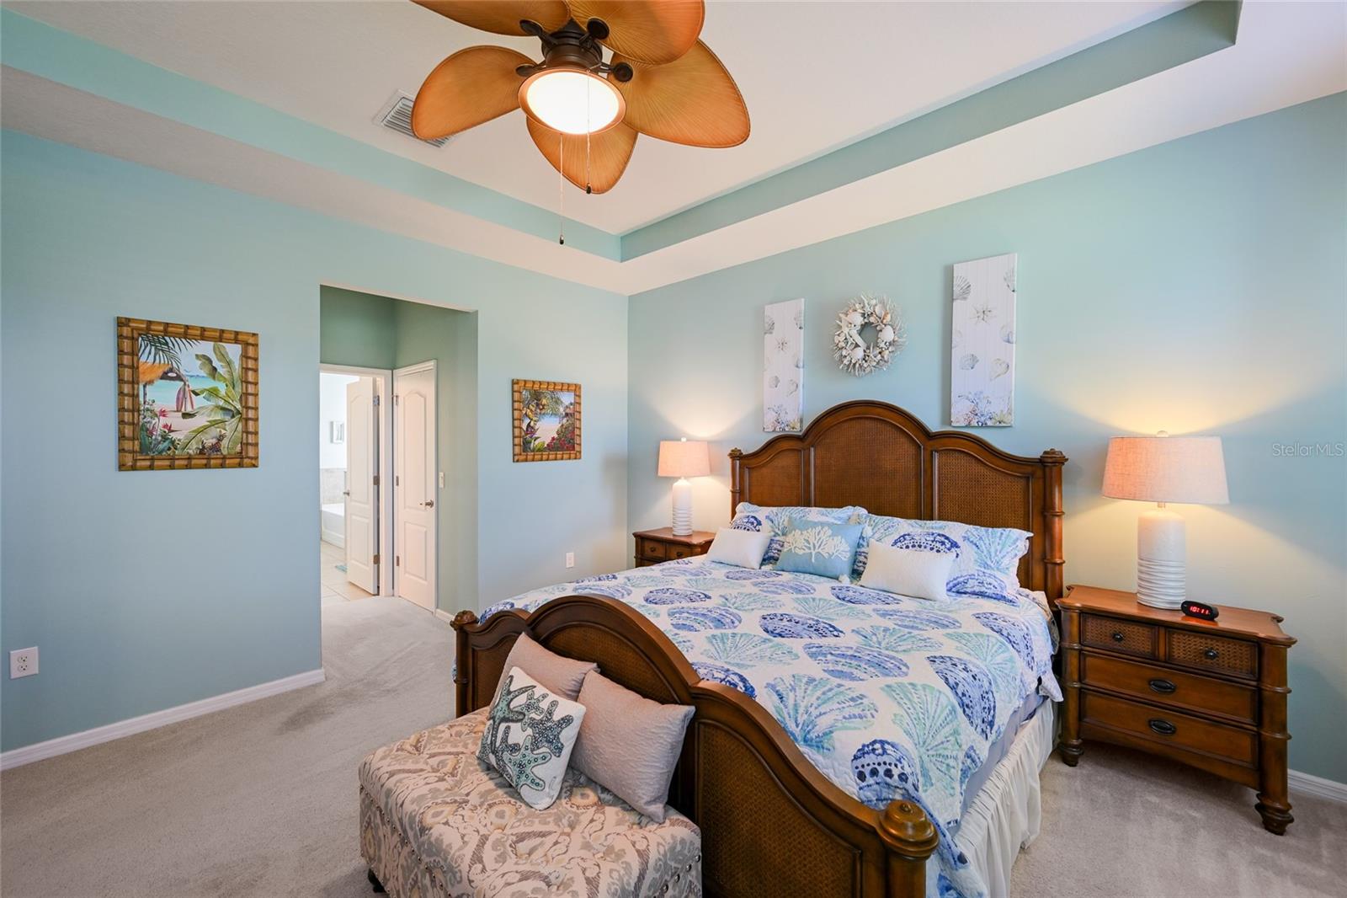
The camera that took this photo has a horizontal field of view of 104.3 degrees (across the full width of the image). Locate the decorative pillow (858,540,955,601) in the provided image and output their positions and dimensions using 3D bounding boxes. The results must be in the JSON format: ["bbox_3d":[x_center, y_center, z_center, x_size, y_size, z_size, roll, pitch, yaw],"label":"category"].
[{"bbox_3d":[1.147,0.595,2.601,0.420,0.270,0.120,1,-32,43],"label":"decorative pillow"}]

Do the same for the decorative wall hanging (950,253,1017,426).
[{"bbox_3d":[1.710,-0.579,2.886,0.305,0.920,0.035,1,1,43],"label":"decorative wall hanging"}]

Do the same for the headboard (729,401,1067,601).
[{"bbox_3d":[1.181,0.535,3.288,2.080,1.677,0.110,1,1,43],"label":"headboard"}]

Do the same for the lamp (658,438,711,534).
[{"bbox_3d":[0.073,0.284,4.030,0.400,0.733,0.400,0,0,0],"label":"lamp"}]

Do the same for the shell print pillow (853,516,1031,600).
[{"bbox_3d":[1.385,0.542,2.830,0.880,0.400,0.170,1,-31,43],"label":"shell print pillow"}]

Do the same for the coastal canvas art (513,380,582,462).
[{"bbox_3d":[-1.017,-0.224,4.261,0.030,0.635,0.640,1,1,43],"label":"coastal canvas art"}]

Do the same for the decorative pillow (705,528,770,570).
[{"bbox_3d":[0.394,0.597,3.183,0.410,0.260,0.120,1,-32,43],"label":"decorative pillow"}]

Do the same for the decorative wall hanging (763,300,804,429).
[{"bbox_3d":[0.785,-0.581,3.747,0.303,0.914,0.032,1,1,43],"label":"decorative wall hanging"}]

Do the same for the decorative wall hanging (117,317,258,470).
[{"bbox_3d":[-2.479,-0.263,2.704,0.030,0.730,0.525,1,1,43],"label":"decorative wall hanging"}]

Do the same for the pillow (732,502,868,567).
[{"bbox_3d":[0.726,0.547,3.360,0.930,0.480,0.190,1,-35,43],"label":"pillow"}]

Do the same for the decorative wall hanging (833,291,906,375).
[{"bbox_3d":[1.223,-0.718,3.301,0.460,0.500,0.090,1,1,43],"label":"decorative wall hanging"}]

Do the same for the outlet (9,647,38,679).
[{"bbox_3d":[-2.820,0.929,2.276,0.012,0.116,0.073,1,1,43],"label":"outlet"}]

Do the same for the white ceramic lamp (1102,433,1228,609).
[{"bbox_3d":[2.105,0.298,2.255,0.400,0.742,0.400,1,1,43],"label":"white ceramic lamp"}]

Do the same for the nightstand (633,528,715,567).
[{"bbox_3d":[0.100,1.012,4.004,0.690,0.715,0.420,1,1,43],"label":"nightstand"}]

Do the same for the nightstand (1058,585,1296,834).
[{"bbox_3d":[2.066,1.026,2.215,0.700,0.715,0.430,1,1,43],"label":"nightstand"}]

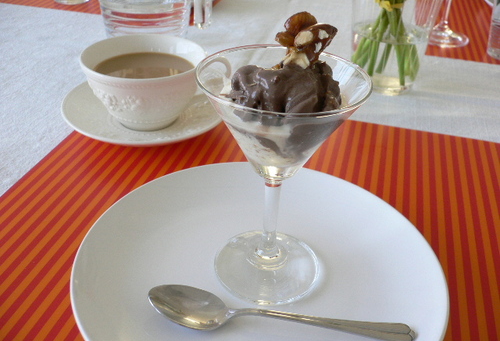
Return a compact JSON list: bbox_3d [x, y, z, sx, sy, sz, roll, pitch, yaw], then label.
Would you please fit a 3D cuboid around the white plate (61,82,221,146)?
[{"bbox_3d":[-0.097,-0.054,0.491,0.160,0.024,0.160,2,33,-1],"label":"white plate"}]

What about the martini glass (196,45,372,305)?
[{"bbox_3d":[0.014,0.007,0.294,0.090,0.133,0.090,3,33,0],"label":"martini glass"}]

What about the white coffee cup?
[{"bbox_3d":[-0.089,-0.078,0.478,0.129,0.066,0.112,-7,34,-15],"label":"white coffee cup"}]

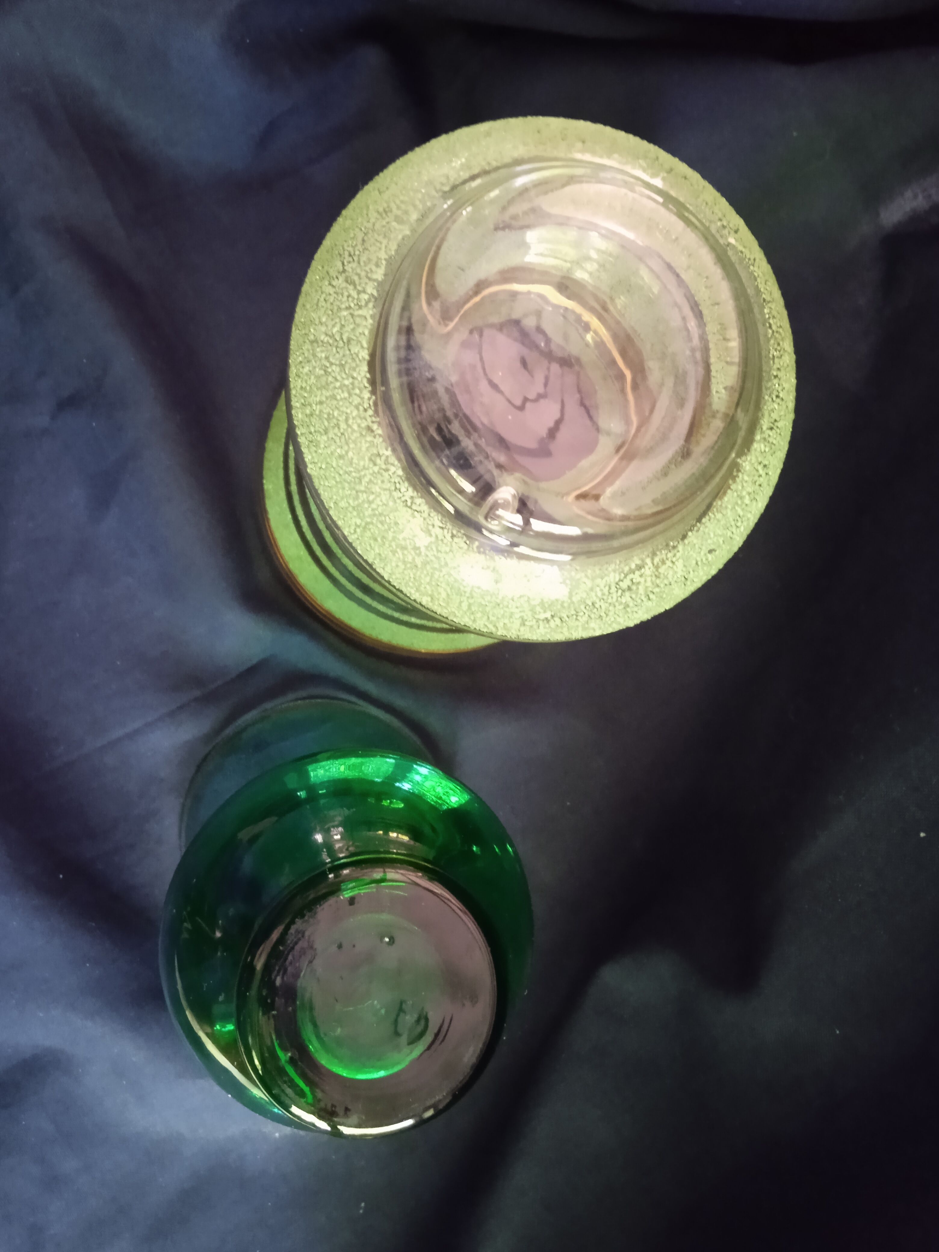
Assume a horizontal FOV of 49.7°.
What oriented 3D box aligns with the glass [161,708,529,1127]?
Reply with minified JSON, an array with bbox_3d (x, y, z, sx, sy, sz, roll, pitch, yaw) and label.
[{"bbox_3d":[-0.033,0.065,0.246,0.083,0.135,0.083,0,90,-12],"label":"glass"}]

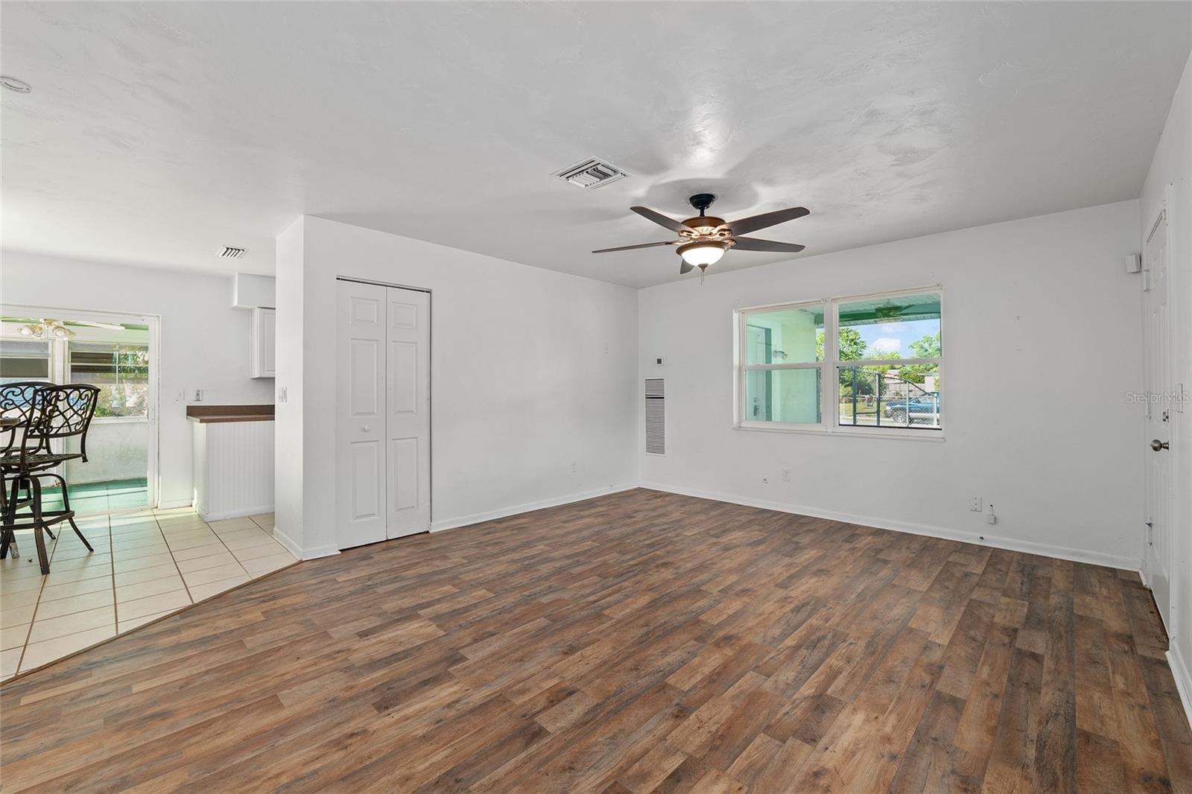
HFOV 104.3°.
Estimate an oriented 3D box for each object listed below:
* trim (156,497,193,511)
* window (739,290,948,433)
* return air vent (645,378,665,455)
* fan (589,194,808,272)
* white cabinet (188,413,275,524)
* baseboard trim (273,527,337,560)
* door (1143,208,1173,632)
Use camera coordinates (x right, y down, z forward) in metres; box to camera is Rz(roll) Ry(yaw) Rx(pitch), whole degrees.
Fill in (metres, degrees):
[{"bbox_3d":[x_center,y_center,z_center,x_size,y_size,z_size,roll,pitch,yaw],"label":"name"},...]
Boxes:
[{"bbox_3d":[-4.240,1.080,4.700,0.280,0.085,0.016,0,1,-44],"label":"trim"},{"bbox_3d":[2.120,-0.291,4.275,1.720,1.210,0.100,0,1,42],"label":"window"},{"bbox_3d":[0.698,0.229,5.505,0.285,0.905,0.020,0,1,42],"label":"return air vent"},{"bbox_3d":[0.685,-1.035,2.960,1.350,0.500,1.290,0,0,3],"label":"fan"},{"bbox_3d":[-3.520,0.670,4.690,0.740,0.890,0.700,0,1,44],"label":"white cabinet"},{"bbox_3d":[-2.256,1.105,3.612,0.270,0.077,0.840,0,1,-43],"label":"baseboard trim"},{"bbox_3d":[3.030,0.135,2.470,0.870,2.030,0.045,0,1,-44],"label":"door"}]

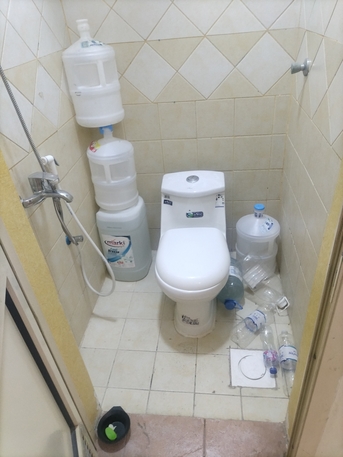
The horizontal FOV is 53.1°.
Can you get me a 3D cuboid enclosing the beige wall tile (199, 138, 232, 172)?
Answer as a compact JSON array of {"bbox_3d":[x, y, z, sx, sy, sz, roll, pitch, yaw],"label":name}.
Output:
[{"bbox_3d":[0.256,-0.424,1.975,0.200,0.200,0.010,-1,35,8],"label":"beige wall tile"}]

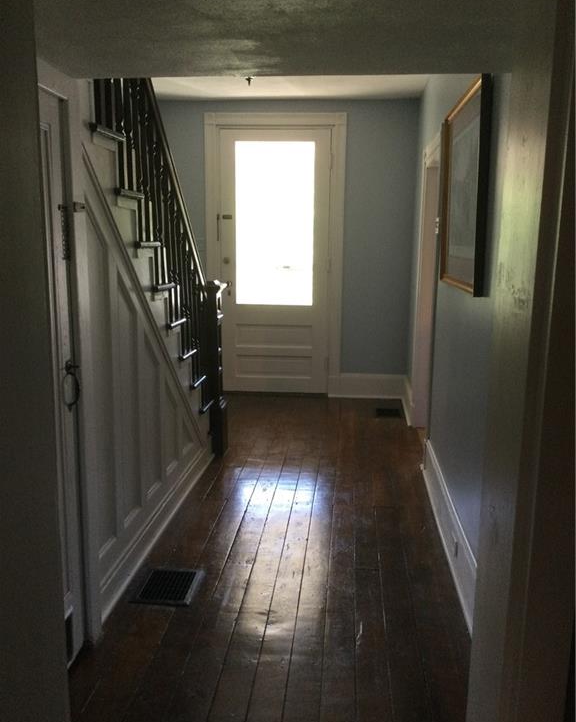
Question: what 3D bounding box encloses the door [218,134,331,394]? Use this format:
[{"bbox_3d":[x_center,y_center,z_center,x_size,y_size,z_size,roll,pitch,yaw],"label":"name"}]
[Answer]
[{"bbox_3d":[-0.112,-0.861,6.154,0.974,2.312,0.050,2,10,5],"label":"door"}]

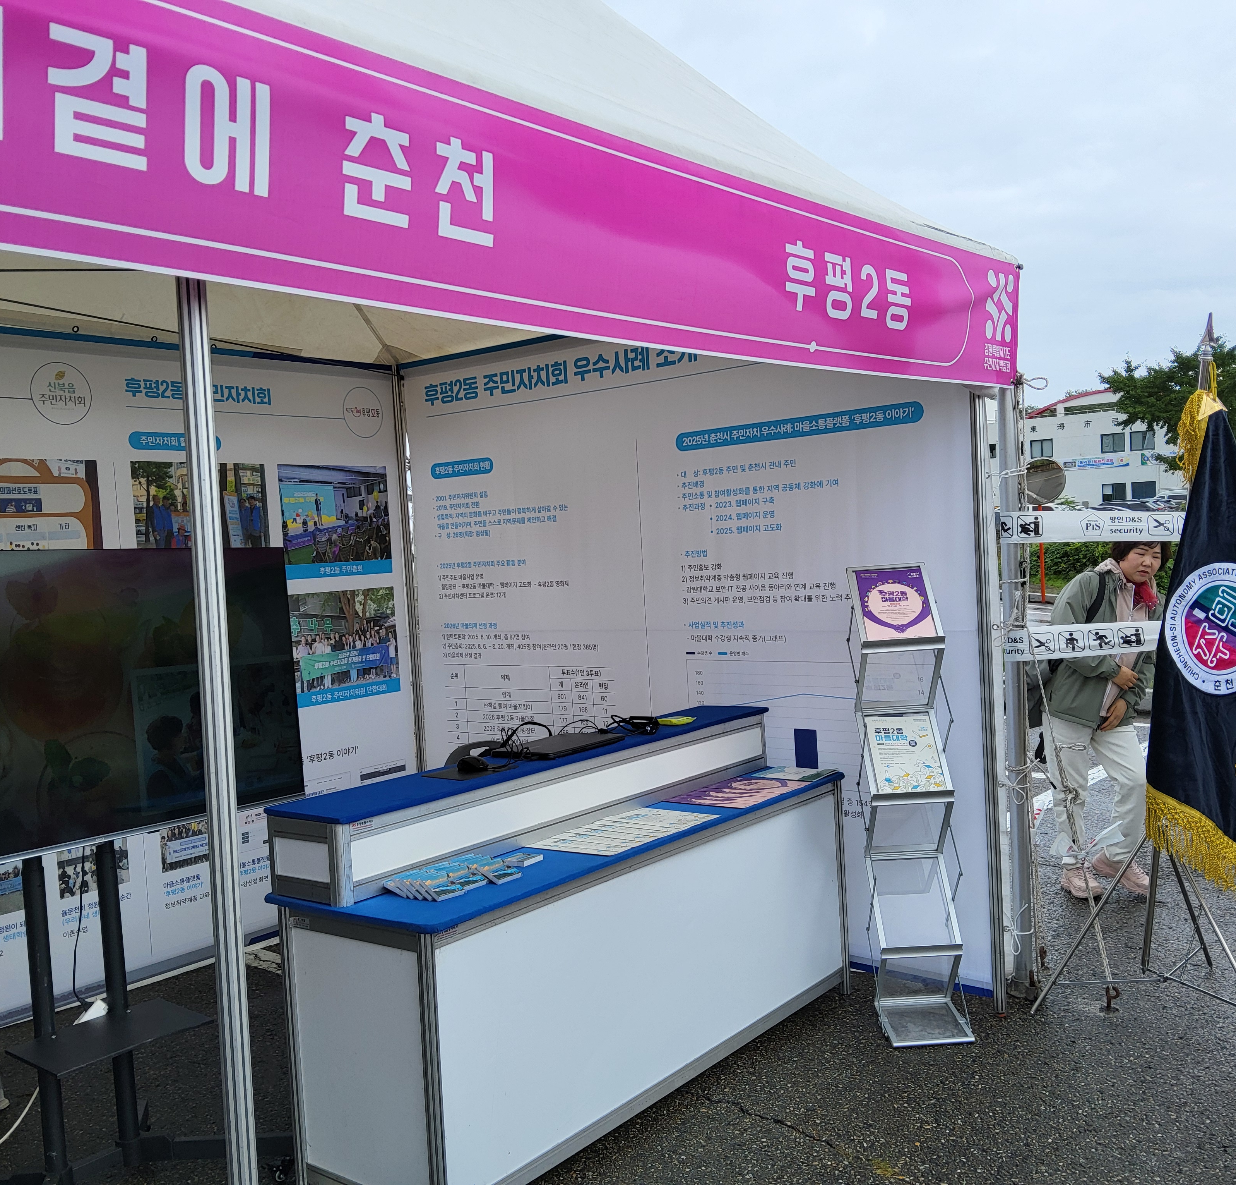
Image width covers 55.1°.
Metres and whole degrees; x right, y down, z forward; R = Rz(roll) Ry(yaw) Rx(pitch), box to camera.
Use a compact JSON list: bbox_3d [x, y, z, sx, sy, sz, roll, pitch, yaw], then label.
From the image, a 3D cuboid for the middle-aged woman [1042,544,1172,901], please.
[{"bbox_3d":[2.089,0.535,5.128,0.500,1.550,0.470,-4,2,-28],"label":"middle-aged woman"}]

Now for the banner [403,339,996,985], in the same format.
[{"bbox_3d":[0.129,0.155,4.696,2.650,2.450,0.040,-2,2,37],"label":"banner"}]

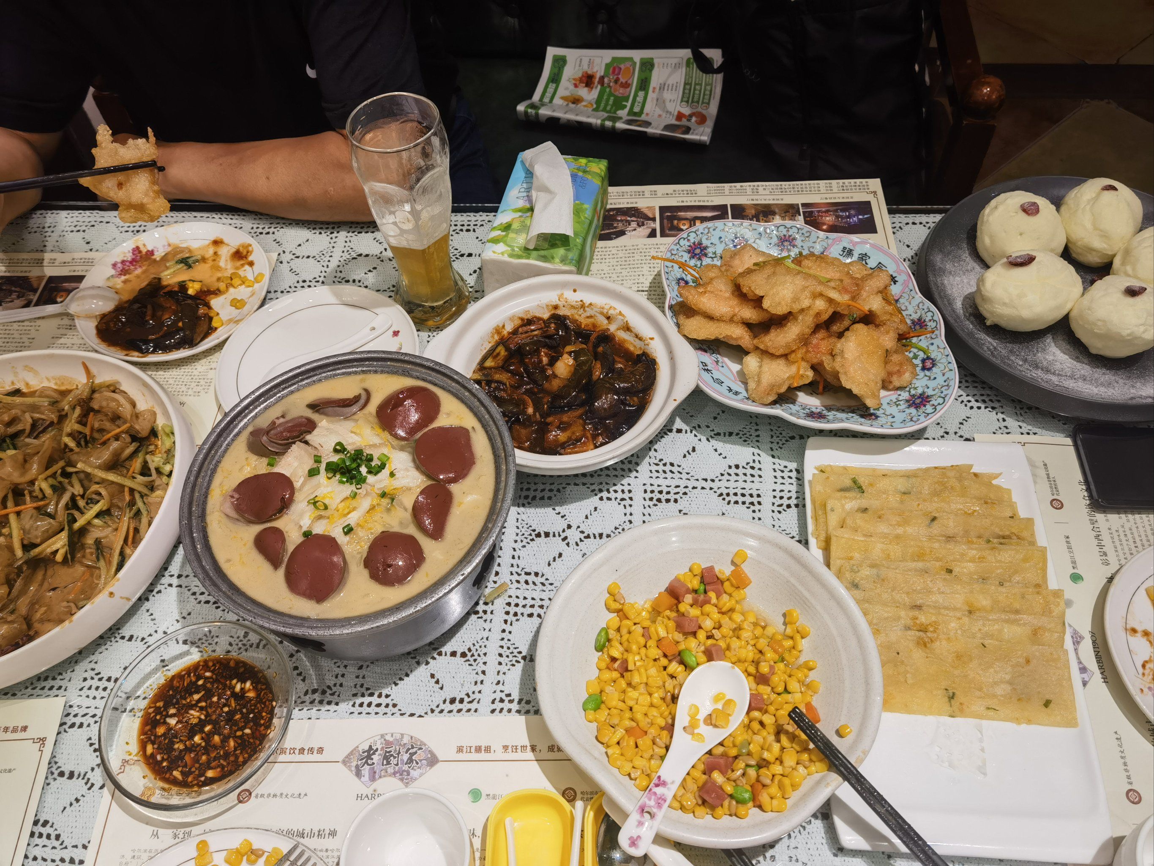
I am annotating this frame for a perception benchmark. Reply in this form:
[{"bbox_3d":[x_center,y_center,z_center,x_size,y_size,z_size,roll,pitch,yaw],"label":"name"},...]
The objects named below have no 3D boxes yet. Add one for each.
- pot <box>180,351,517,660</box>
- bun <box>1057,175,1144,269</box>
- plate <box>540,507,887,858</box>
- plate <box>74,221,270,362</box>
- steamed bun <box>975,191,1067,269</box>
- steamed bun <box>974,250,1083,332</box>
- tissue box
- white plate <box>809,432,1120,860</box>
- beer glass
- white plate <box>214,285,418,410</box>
[{"bbox_3d":[-0.166,0.059,0.749,0.243,0.090,0.243,-1,55,1],"label":"pot"},{"bbox_3d":[0.486,-0.196,0.898,0.073,0.066,0.085,-1,55,1],"label":"bun"},{"bbox_3d":[0.090,0.174,0.682,0.233,0.060,0.233,-1,55,1],"label":"plate"},{"bbox_3d":[-0.384,-0.132,0.928,0.179,0.022,0.179,-1,55,1],"label":"plate"},{"bbox_3d":[0.410,-0.188,0.896,0.077,0.062,0.080,-1,55,1],"label":"steamed bun"},{"bbox_3d":[0.397,-0.125,0.852,0.090,0.062,0.078,-1,55,1],"label":"steamed bun"},{"bbox_3d":[-0.029,-0.202,0.951,0.091,0.053,0.152,9,56,7],"label":"tissue box"},{"bbox_3d":[0.268,0.145,0.720,0.178,0.025,0.325,3,55,3],"label":"white plate"},{"bbox_3d":[-0.141,-0.189,0.849,0.077,0.208,0.077,-1,55,1],"label":"beer glass"},{"bbox_3d":[-0.231,-0.058,0.873,0.181,0.022,0.181,-1,55,1],"label":"white plate"}]

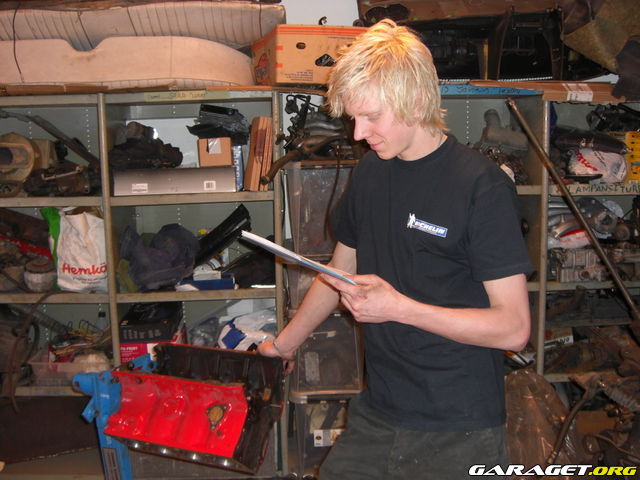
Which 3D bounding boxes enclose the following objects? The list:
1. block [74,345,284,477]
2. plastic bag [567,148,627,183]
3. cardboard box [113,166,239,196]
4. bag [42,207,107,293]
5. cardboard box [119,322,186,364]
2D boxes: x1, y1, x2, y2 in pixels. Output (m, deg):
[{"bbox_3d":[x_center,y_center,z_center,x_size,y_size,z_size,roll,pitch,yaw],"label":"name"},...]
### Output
[{"bbox_3d":[-0.409,0.545,2.284,0.489,0.296,0.385,3,8,19],"label":"block"},{"bbox_3d":[1.245,-0.333,3.146,0.250,0.150,0.180,-1,7,0],"label":"plastic bag"},{"bbox_3d":[-0.624,-0.269,3.160,0.530,0.115,0.270,-1,7,0],"label":"cardboard box"},{"bbox_3d":[-1.099,0.052,3.191,0.280,0.370,0.170,1,8,12],"label":"bag"},{"bbox_3d":[-0.791,0.501,3.301,0.260,0.270,0.300,-1,7,0],"label":"cardboard box"}]

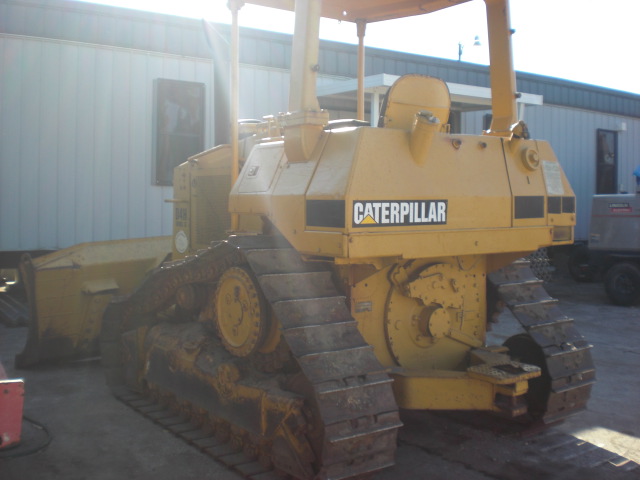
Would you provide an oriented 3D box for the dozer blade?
[{"bbox_3d":[-1.683,0.568,7.423,0.460,1.100,3.000,3,5,37],"label":"dozer blade"}]

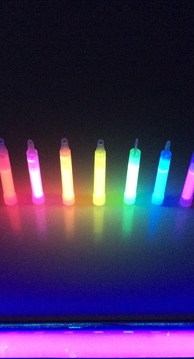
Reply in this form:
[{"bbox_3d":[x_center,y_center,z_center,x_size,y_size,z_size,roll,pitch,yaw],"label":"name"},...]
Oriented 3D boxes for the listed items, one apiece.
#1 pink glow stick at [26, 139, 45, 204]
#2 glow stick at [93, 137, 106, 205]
[{"bbox_3d":[-0.072,-0.009,0.517,0.013,0.103,0.013,2,47,0],"label":"pink glow stick"},{"bbox_3d":[0.004,-0.008,0.518,0.013,0.103,0.013,2,47,0],"label":"glow stick"}]

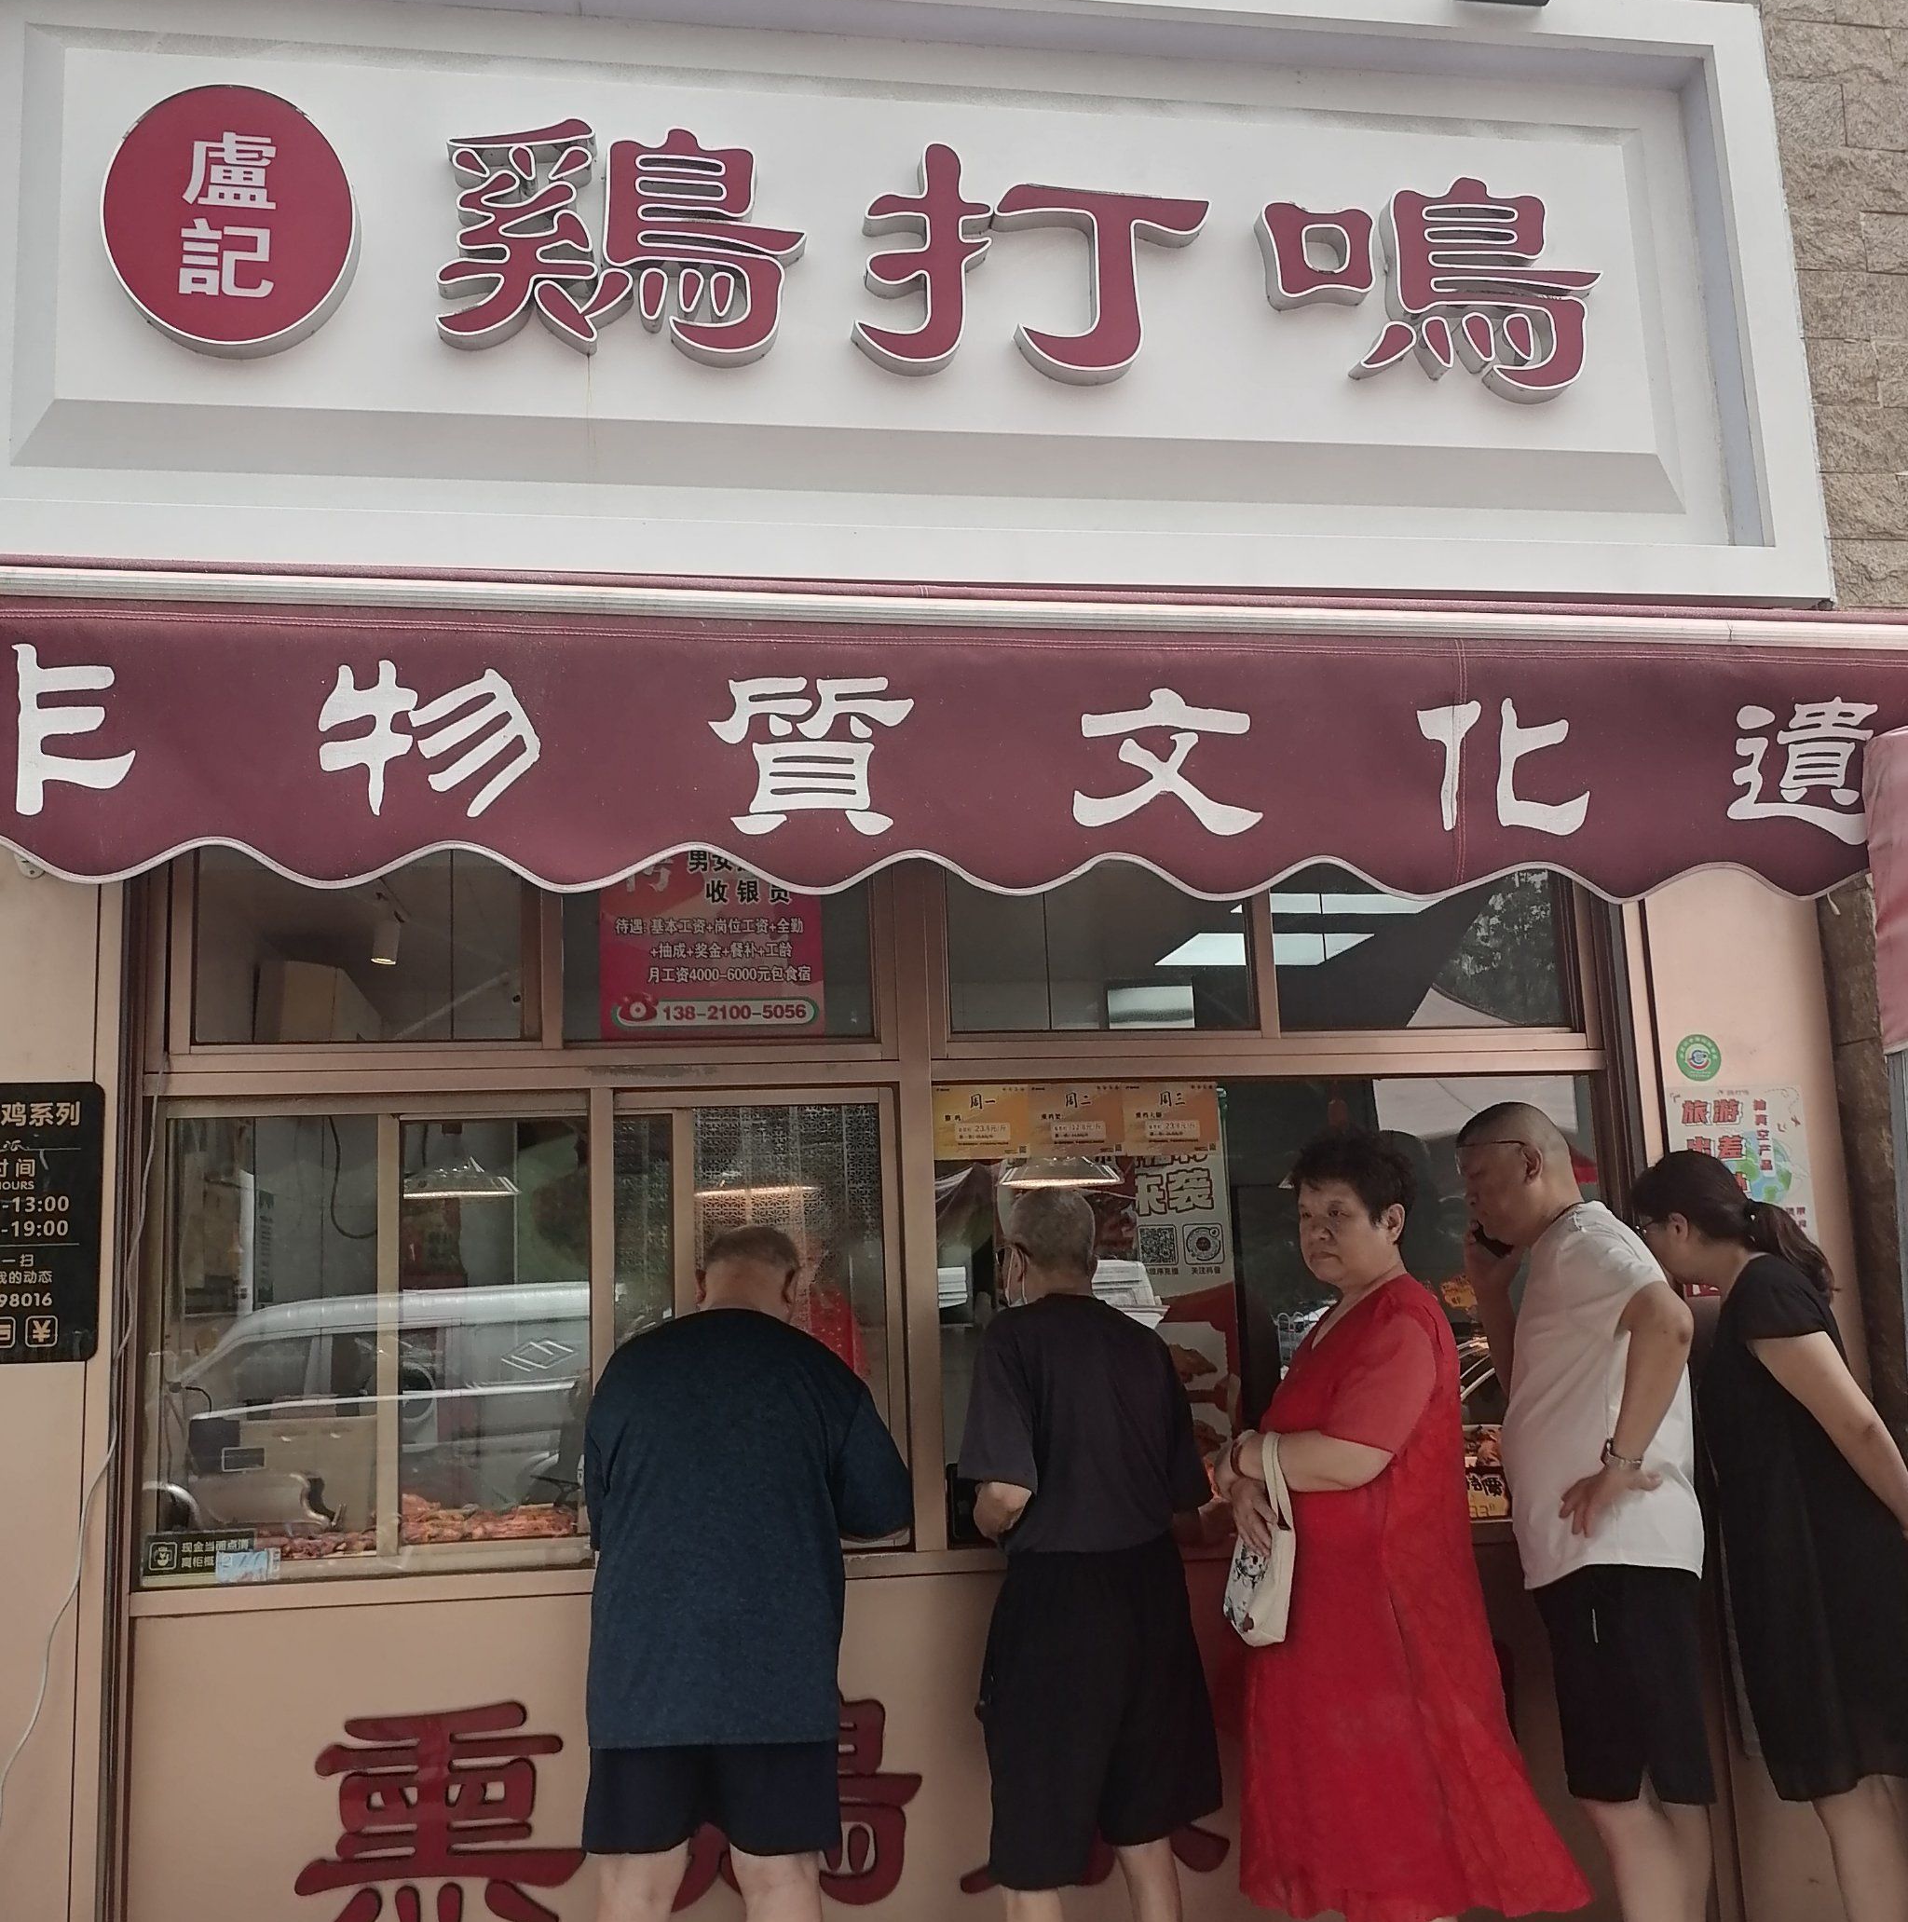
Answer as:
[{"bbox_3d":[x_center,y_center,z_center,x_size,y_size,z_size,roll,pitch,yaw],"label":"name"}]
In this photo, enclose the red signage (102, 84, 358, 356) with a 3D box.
[{"bbox_3d":[-1.368,-1.402,3.767,0.465,0.530,0.065,-1,-10,-10],"label":"red signage"}]

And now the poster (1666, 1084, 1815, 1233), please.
[{"bbox_3d":[1.607,0.467,4.025,0.300,0.420,0.010,-1,-10,-9],"label":"poster"}]

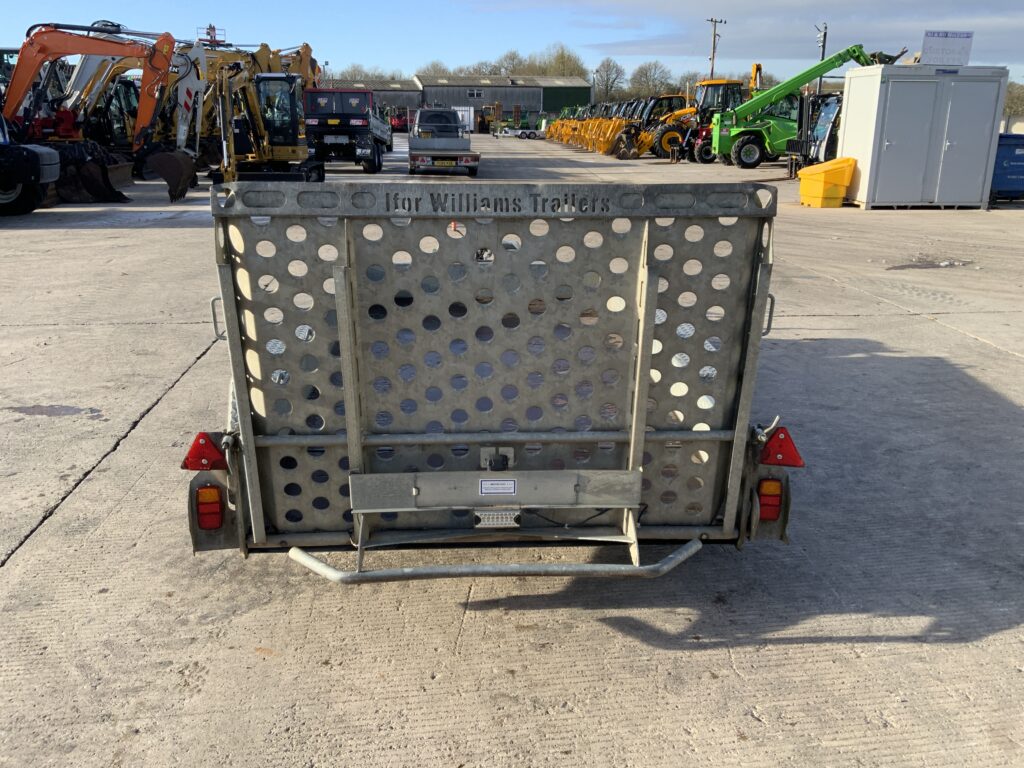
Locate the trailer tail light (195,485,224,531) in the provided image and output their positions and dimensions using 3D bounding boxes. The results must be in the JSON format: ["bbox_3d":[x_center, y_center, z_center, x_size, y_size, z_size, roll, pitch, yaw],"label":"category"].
[{"bbox_3d":[-0.958,0.392,2.720,0.078,0.147,0.050,-1,17,-4],"label":"trailer tail light"}]

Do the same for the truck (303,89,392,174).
[{"bbox_3d":[-4.639,-7.483,25.326,1.950,2.270,5.200,0,17,-1],"label":"truck"}]

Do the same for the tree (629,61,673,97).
[{"bbox_3d":[20.661,-42.972,127.979,7.100,10.393,7.100,0,17,0],"label":"tree"}]

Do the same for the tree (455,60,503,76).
[{"bbox_3d":[-4.116,-35.725,106.185,6.200,8.090,6.200,0,17,0],"label":"tree"}]

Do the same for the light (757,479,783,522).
[{"bbox_3d":[0.845,0.382,2.810,0.078,0.147,0.050,-1,17,-4],"label":"light"}]

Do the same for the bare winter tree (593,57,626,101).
[{"bbox_3d":[10.834,-32.635,96.654,4.400,7.980,4.400,0,17,0],"label":"bare winter tree"}]

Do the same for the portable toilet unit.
[{"bbox_3d":[7.774,-4.713,16.536,2.349,2.520,1.513,-1,17,-4],"label":"portable toilet unit"}]

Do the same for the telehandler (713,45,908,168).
[{"bbox_3d":[9.317,-8.811,27.304,5.900,3.720,2.100,0,17,-1],"label":"telehandler"}]

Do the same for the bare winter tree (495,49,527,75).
[{"bbox_3d":[-0.202,-36.370,105.979,4.800,9.480,4.800,0,17,0],"label":"bare winter tree"}]

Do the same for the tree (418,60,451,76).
[{"bbox_3d":[-9.623,-35.738,106.189,5.000,8.070,5.000,0,17,0],"label":"tree"}]

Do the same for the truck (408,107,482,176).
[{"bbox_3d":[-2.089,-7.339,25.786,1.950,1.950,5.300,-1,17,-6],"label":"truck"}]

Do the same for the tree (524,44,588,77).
[{"bbox_3d":[6.134,-40.666,118.259,9.000,11.488,8.500,0,17,0],"label":"tree"}]

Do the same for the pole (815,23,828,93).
[{"bbox_3d":[18.870,-18.806,53.819,0.750,7.110,0.400,0,17,0],"label":"pole"}]

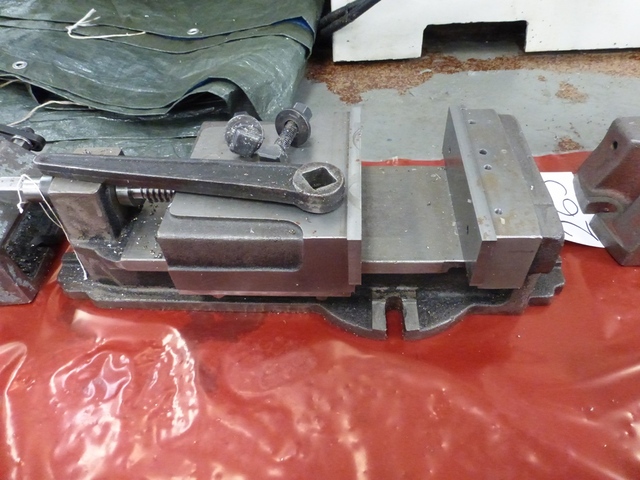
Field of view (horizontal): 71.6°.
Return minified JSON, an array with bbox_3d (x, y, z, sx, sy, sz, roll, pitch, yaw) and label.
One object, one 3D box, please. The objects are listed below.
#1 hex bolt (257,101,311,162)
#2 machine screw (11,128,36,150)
[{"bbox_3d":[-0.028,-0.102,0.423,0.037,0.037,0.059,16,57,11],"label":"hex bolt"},{"bbox_3d":[-0.328,-0.110,0.489,0.025,0.025,0.035,4,63,2],"label":"machine screw"}]

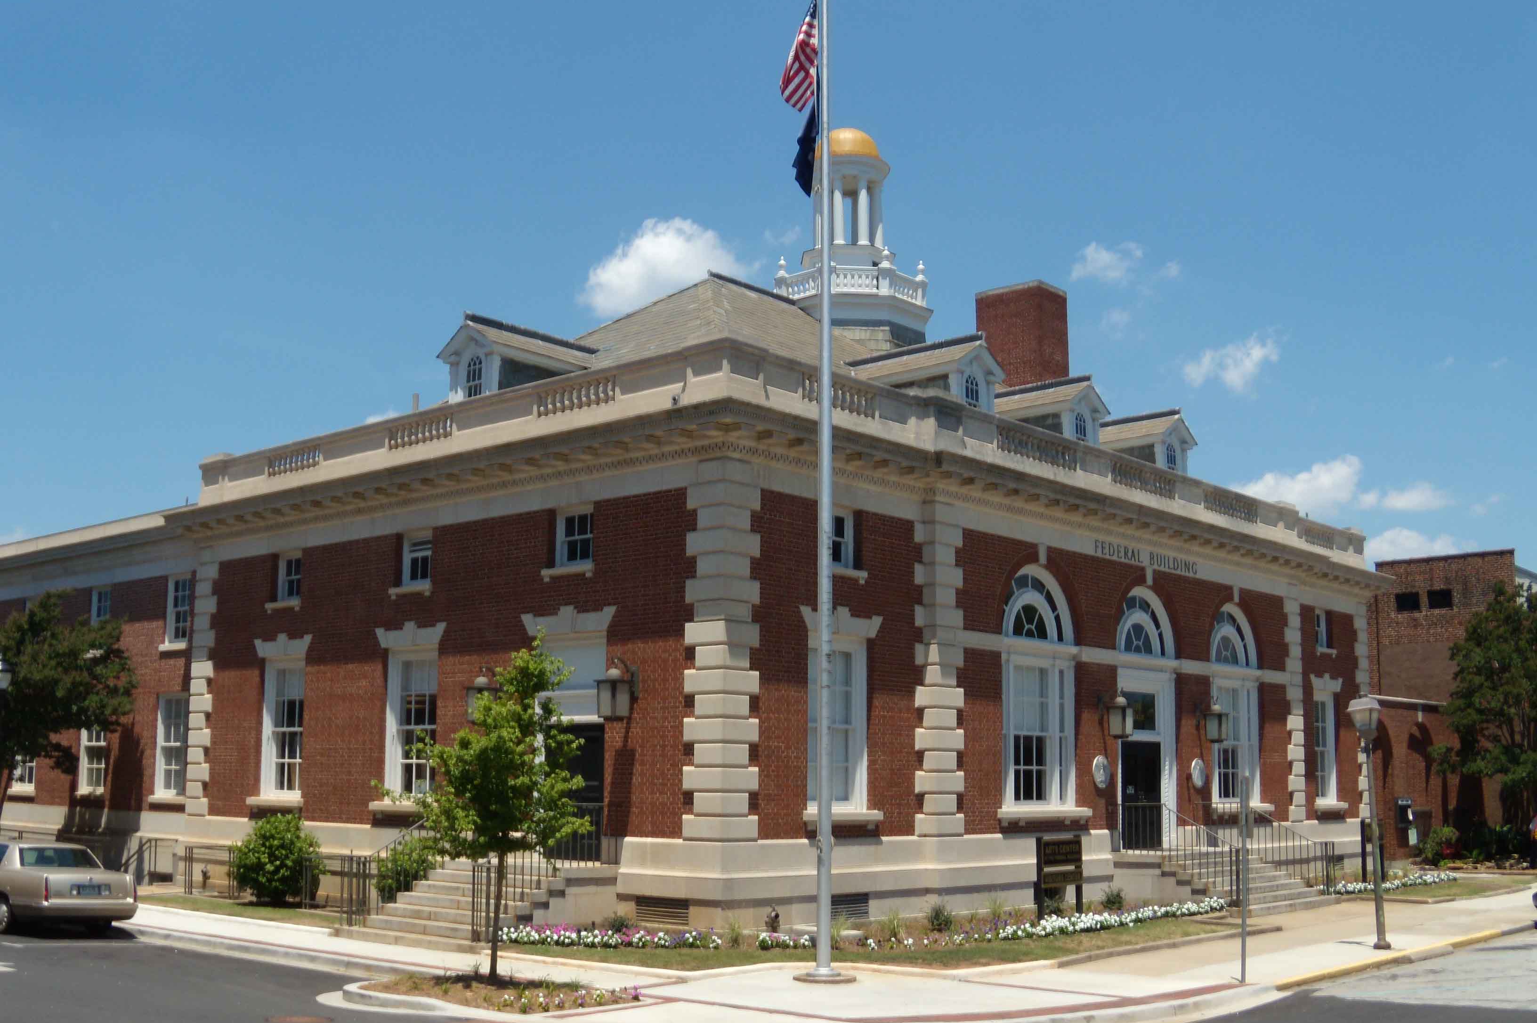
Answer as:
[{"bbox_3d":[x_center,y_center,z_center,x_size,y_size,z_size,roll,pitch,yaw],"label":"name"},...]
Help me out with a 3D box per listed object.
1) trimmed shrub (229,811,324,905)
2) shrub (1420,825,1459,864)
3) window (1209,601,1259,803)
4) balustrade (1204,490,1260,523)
[{"bbox_3d":[-8.324,5.899,27.126,1.540,1.520,1.540,-8,-13,41],"label":"trimmed shrub"},{"bbox_3d":[16.592,8.263,39.560,0.920,0.930,0.950,-8,-13,41],"label":"shrub"},{"bbox_3d":[9.745,4.024,33.718,0.220,4.180,2.300,-8,-13,41],"label":"window"},{"bbox_3d":[9.815,-0.101,33.797,0.240,0.420,2.620,-8,-13,41],"label":"balustrade"}]

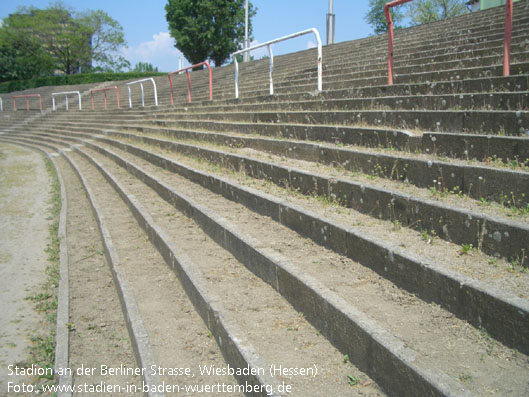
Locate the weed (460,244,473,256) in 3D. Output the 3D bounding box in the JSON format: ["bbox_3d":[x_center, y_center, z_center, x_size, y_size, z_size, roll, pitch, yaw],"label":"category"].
[{"bbox_3d":[1.083,0.279,2.870,0.060,0.057,0.055,1,9,0],"label":"weed"}]

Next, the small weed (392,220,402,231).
[{"bbox_3d":[0.878,0.178,3.530,0.057,0.058,0.053,1,9,0],"label":"small weed"}]

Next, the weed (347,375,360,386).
[{"bbox_3d":[0.384,0.786,2.310,0.058,0.030,0.052,1,9,0],"label":"weed"}]

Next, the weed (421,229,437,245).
[{"bbox_3d":[0.965,0.223,3.150,0.085,0.083,0.080,1,9,0],"label":"weed"}]

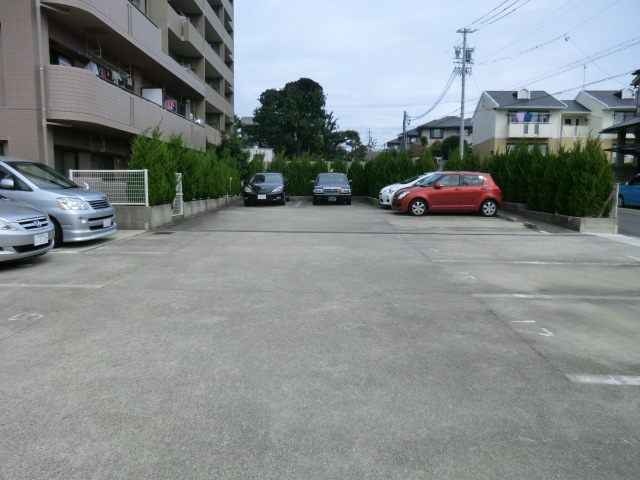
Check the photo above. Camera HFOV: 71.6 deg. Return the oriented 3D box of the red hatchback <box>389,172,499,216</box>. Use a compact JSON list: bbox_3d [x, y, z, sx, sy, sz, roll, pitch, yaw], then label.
[{"bbox_3d":[4.330,-1.650,15.450,3.700,1.510,1.690,0,7,2],"label":"red hatchback"}]

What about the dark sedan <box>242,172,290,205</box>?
[{"bbox_3d":[-2.390,-2.360,20.700,1.810,1.460,4.830,0,7,-1],"label":"dark sedan"}]

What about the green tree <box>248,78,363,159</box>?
[{"bbox_3d":[-1.500,-12.100,46.000,10.800,9.400,9.000,0,7,0],"label":"green tree"}]

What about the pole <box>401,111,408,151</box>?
[{"bbox_3d":[8.600,-9.950,45.000,0.700,6.600,0.450,0,7,0],"label":"pole"}]

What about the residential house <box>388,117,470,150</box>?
[{"bbox_3d":[13.600,-11.800,55.000,10.000,7.000,8.500,0,7,0],"label":"residential house"}]

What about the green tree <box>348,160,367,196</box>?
[{"bbox_3d":[2.170,-3.560,25.600,1.050,2.150,1.000,0,7,0],"label":"green tree"}]

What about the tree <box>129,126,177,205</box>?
[{"bbox_3d":[-4.680,-2.060,12.300,1.250,2.200,1.250,0,7,0],"label":"tree"}]

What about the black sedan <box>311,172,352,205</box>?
[{"bbox_3d":[0.570,-2.480,21.300,1.700,1.480,4.690,0,7,0],"label":"black sedan"}]

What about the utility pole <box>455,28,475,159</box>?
[{"bbox_3d":[11.750,-11.600,36.300,1.600,11.200,1.100,0,7,0],"label":"utility pole"}]

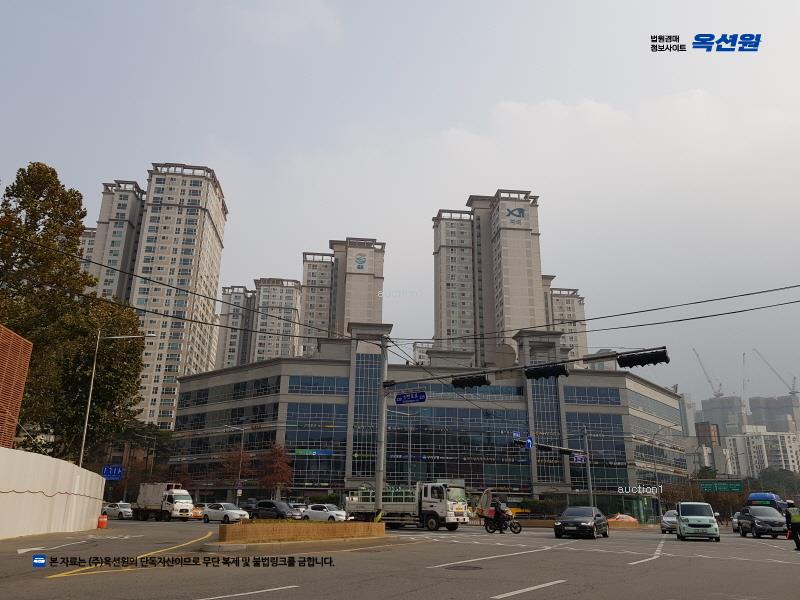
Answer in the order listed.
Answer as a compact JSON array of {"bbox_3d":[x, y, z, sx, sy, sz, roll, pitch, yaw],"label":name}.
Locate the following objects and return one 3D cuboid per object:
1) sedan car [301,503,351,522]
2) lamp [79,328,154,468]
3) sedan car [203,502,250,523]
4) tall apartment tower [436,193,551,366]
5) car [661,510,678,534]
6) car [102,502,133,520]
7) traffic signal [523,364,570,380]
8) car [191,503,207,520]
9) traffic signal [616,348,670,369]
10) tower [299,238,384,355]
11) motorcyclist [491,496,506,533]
[{"bbox_3d":[-6.332,17.712,50.144,4.350,1.460,1.780,-11,-22,30],"label":"sedan car"},{"bbox_3d":[-15.303,6.734,31.951,3.100,10.500,0.350,1,-19,0],"label":"lamp"},{"bbox_3d":[-14.066,17.331,48.800,4.500,1.480,1.780,-14,-23,37],"label":"sedan car"},{"bbox_3d":[25.855,11.275,173.578,30.000,84.000,24.000,3,-19,-5],"label":"tall apartment tower"},{"bbox_3d":[18.287,14.402,39.067,1.820,1.460,4.700,-8,-20,26],"label":"car"},{"bbox_3d":[-26.401,20.064,57.107,4.750,1.460,1.830,-13,-23,36],"label":"car"},{"bbox_3d":[5.142,2.566,21.011,1.420,0.370,0.360,-10,-21,31],"label":"traffic signal"},{"bbox_3d":[-18.380,19.590,55.500,1.830,1.470,4.700,2,-19,-3],"label":"car"},{"bbox_3d":[7.664,1.902,18.920,1.420,0.370,0.360,-10,-21,31],"label":"traffic signal"},{"bbox_3d":[-20.302,21.621,193.670,27.200,84.000,26.000,3,-18,-6],"label":"tower"},{"bbox_3d":[5.196,11.296,31.600,0.850,1.750,0.620,-2,-19,9],"label":"motorcyclist"}]

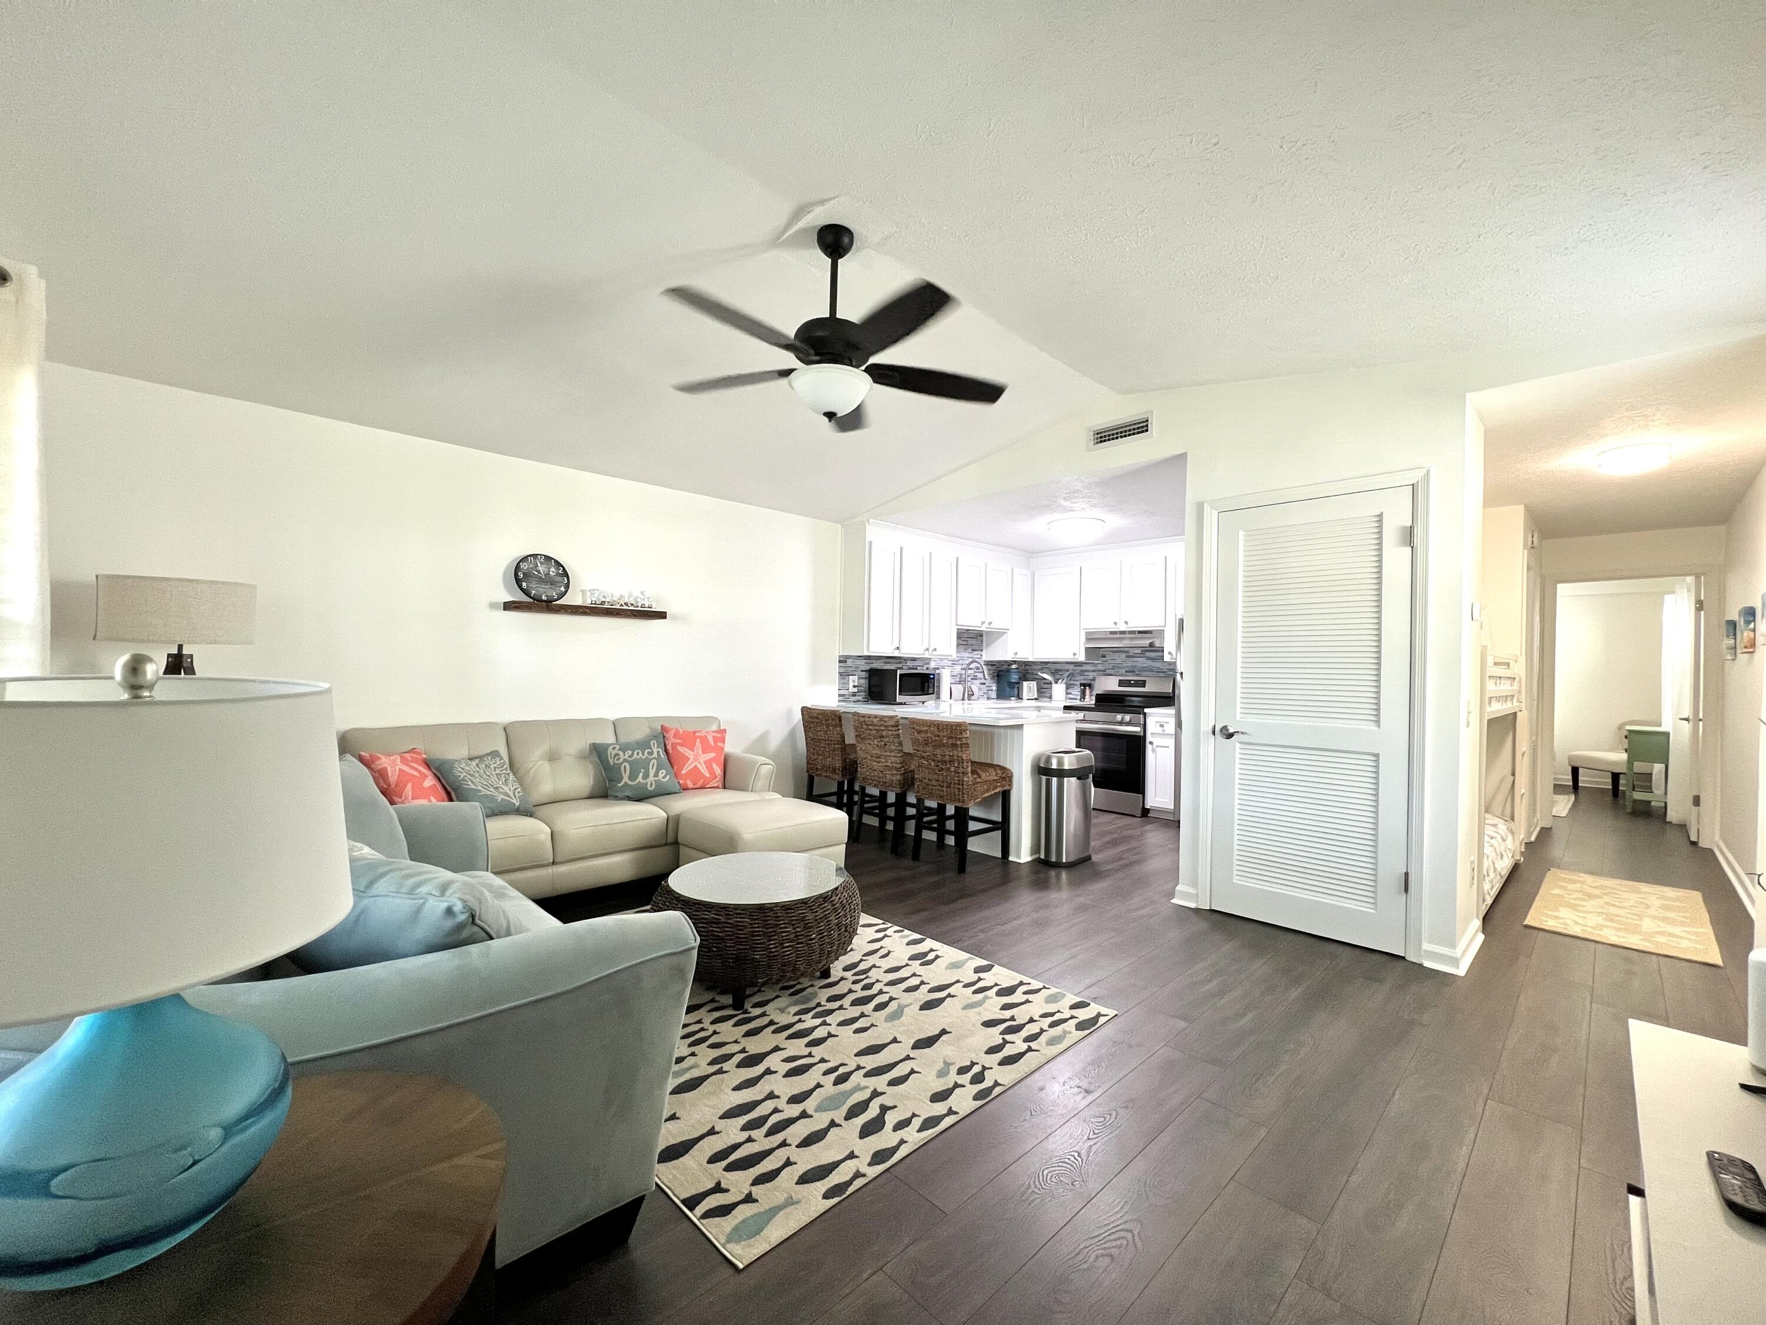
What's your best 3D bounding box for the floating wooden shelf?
[{"bbox_3d":[-1.814,-0.310,4.107,0.910,0.050,0.190,2,-1,-43],"label":"floating wooden shelf"}]

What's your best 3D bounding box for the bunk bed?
[{"bbox_3d":[3.273,0.623,4.237,2.020,1.390,1.060,1,0,-42],"label":"bunk bed"}]

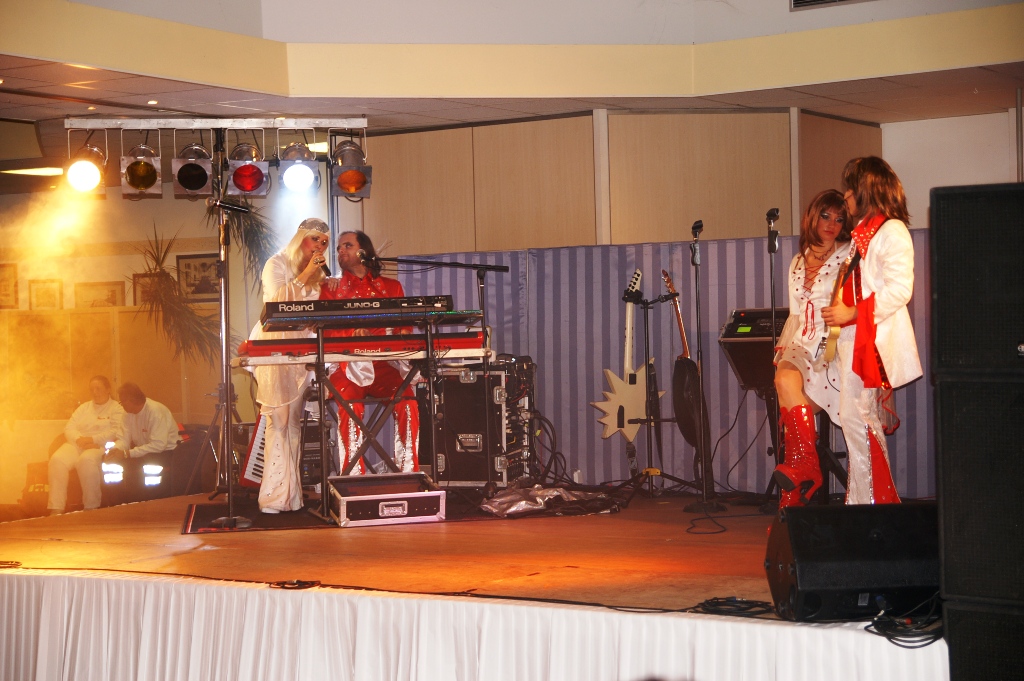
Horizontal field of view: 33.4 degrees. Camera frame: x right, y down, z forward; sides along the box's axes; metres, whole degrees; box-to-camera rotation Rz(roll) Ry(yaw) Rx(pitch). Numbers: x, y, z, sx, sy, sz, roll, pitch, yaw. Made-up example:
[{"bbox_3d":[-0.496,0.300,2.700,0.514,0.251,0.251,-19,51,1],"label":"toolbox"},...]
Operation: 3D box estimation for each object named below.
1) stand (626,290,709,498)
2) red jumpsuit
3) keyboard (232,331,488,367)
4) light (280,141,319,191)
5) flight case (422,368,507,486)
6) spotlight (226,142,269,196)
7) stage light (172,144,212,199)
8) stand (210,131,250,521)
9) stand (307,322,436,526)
[{"bbox_3d":[0.783,0.289,9.268,0.490,1.150,0.460,-1,3,20],"label":"stand"},{"bbox_3d":[-0.825,0.251,9.870,0.570,1.340,0.620,-1,0,-9],"label":"red jumpsuit"},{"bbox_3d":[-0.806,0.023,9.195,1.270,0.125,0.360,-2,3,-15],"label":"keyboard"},{"bbox_3d":[-1.343,-1.087,10.750,0.250,0.250,0.320,-1,31,-9],"label":"light"},{"bbox_3d":[-0.214,0.528,10.600,0.520,0.710,0.520,-1,0,19],"label":"flight case"},{"bbox_3d":[-1.560,-1.005,10.080,0.240,0.240,0.320,-2,32,-13],"label":"spotlight"},{"bbox_3d":[-1.871,-0.997,10.000,0.240,0.240,0.320,-2,32,-8],"label":"stage light"},{"bbox_3d":[-1.474,0.023,8.737,0.240,1.850,0.240,-2,3,0],"label":"stand"},{"bbox_3d":[-0.734,0.414,9.088,0.650,1.000,0.480,-2,3,-15],"label":"stand"}]

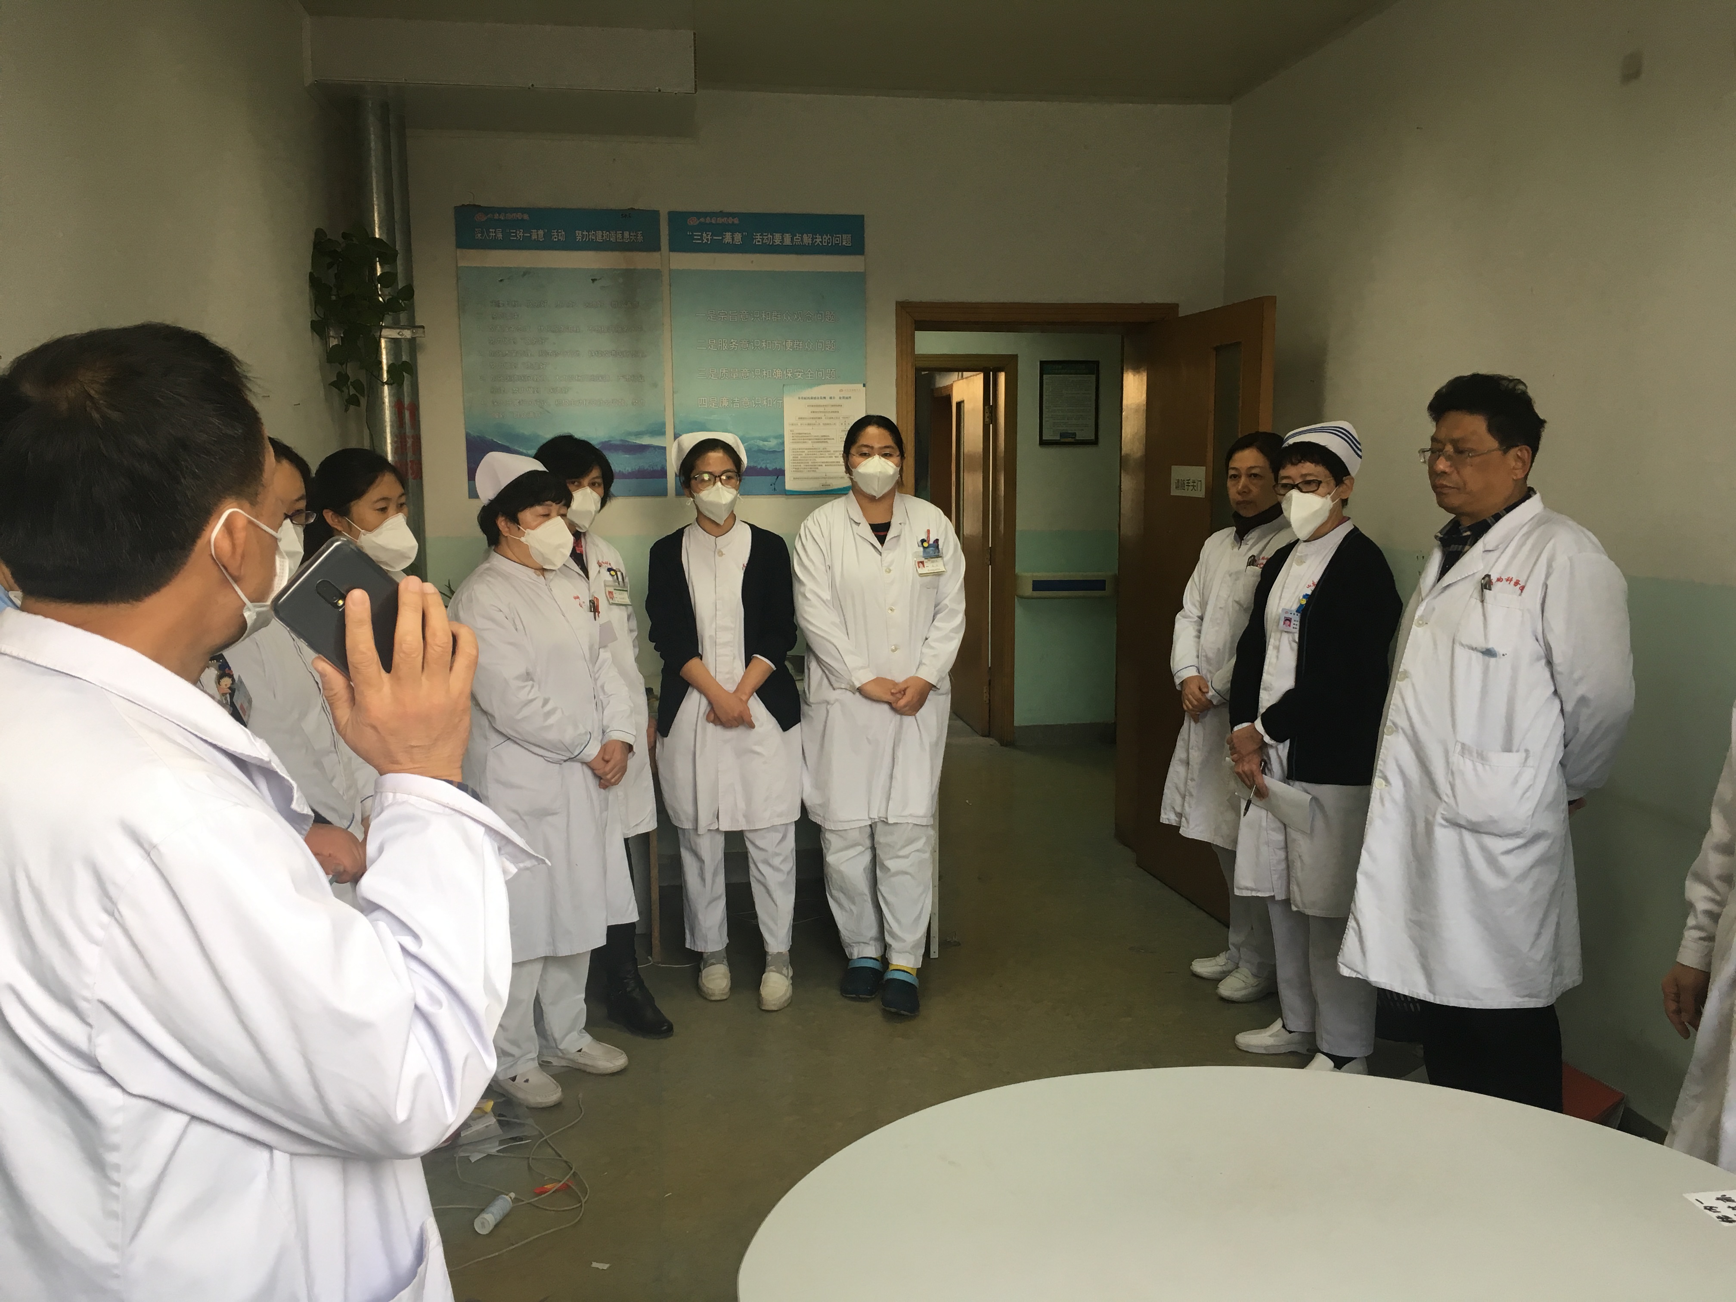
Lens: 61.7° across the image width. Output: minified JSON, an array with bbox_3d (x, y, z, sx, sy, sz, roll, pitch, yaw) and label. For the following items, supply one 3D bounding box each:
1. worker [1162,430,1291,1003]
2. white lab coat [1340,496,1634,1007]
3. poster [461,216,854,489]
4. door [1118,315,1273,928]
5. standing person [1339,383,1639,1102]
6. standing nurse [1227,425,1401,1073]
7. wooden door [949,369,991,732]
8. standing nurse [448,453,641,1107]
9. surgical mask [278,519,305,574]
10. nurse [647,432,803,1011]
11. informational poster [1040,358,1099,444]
[{"bbox_3d":[1.111,0.182,4.240,0.330,1.620,0.460,-5,9,-34],"label":"worker"},{"bbox_3d":[1.183,0.193,2.796,0.410,0.990,0.510,-3,7,-16],"label":"white lab coat"},{"bbox_3d":[-0.714,-1.052,5.182,1.430,1.005,0.020,-1,7,-8],"label":"poster"},{"bbox_3d":[1.142,-0.132,5.020,0.050,2.030,0.950,-2,7,-11],"label":"door"},{"bbox_3d":[1.183,0.323,2.822,0.410,1.695,0.510,-3,7,-16],"label":"standing person"},{"bbox_3d":[1.119,0.249,3.669,0.370,1.630,0.470,-3,8,-22],"label":"standing nurse"},{"bbox_3d":[0.597,-0.574,8.572,0.045,2.030,0.920,-2,7,-9],"label":"wooden door"},{"bbox_3d":[-0.808,0.303,3.555,0.380,1.580,0.480,4,9,33],"label":"standing nurse"},{"bbox_3d":[-1.115,-0.195,2.770,0.085,0.130,0.135,4,9,34],"label":"surgical mask"},{"bbox_3d":[-0.409,0.197,4.171,0.460,1.630,0.320,-2,7,-10],"label":"nurse"},{"bbox_3d":[1.090,-1.334,7.836,0.327,0.442,0.025,-1,7,-8],"label":"informational poster"}]

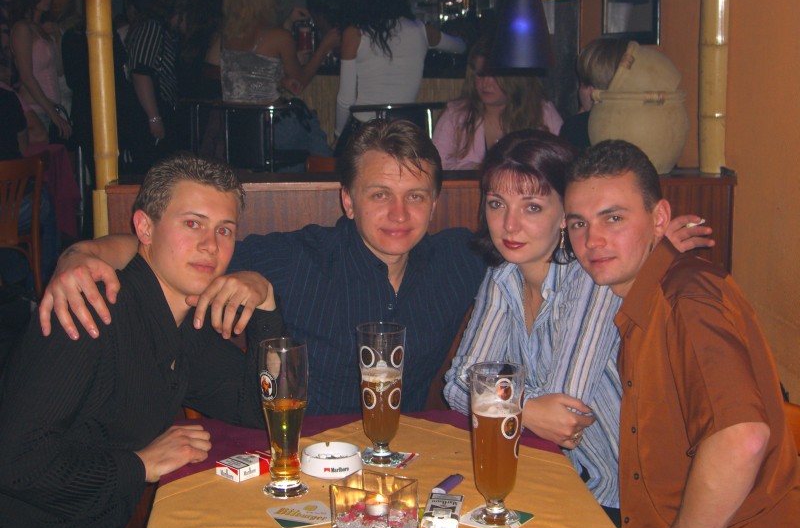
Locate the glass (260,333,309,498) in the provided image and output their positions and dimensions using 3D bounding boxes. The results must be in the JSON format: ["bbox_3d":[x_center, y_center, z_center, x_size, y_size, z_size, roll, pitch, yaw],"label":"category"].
[{"bbox_3d":[-0.183,0.245,2.093,0.080,0.243,0.080,0,10,0],"label":"glass"}]

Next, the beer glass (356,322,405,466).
[{"bbox_3d":[-0.032,0.224,2.253,0.083,0.232,0.083,0,10,0],"label":"beer glass"}]

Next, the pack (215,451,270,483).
[{"bbox_3d":[-0.257,0.337,2.211,0.056,0.023,0.088,8,12,39],"label":"pack"}]

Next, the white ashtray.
[{"bbox_3d":[-0.113,0.329,2.221,0.103,0.035,0.103,-1,10,-3],"label":"white ashtray"}]

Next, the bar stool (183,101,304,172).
[{"bbox_3d":[-0.688,-0.296,5.870,0.500,0.850,0.480,0,10,0],"label":"bar stool"}]

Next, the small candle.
[{"bbox_3d":[-0.034,0.350,1.901,0.037,0.019,0.037,0,10,0],"label":"small candle"}]

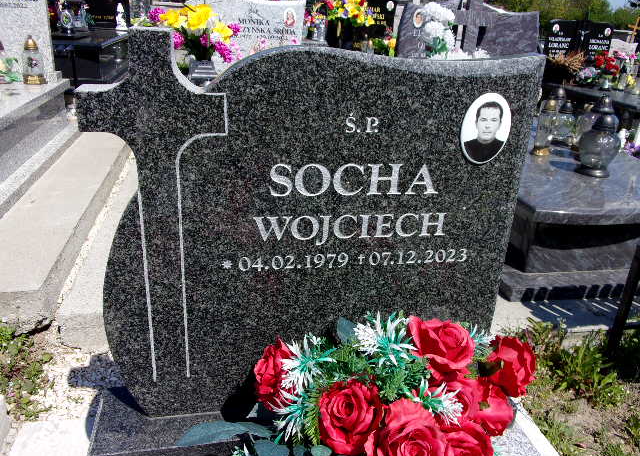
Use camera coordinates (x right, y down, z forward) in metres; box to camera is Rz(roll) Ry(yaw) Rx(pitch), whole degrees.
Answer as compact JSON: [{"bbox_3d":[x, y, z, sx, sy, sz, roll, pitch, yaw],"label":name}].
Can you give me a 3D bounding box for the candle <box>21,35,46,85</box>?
[{"bbox_3d":[-1.819,-1.071,3.292,0.115,0.303,0.115,-2,23,-12],"label":"candle"}]

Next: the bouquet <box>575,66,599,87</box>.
[{"bbox_3d":[3.108,-1.763,6.026,0.260,0.200,0.240,-2,23,-12],"label":"bouquet"}]

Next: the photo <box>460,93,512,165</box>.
[{"bbox_3d":[0.306,-0.180,0.946,0.097,0.130,0.010,-2,23,-12],"label":"photo"}]

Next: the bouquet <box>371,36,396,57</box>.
[{"bbox_3d":[0.630,-1.792,5.140,0.230,0.200,0.200,-2,23,-12],"label":"bouquet"}]

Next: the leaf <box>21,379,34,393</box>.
[{"bbox_3d":[-0.858,0.462,1.518,0.045,0.015,0.052,-2,23,-12],"label":"leaf"}]

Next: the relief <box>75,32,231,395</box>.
[{"bbox_3d":[-0.281,-0.014,0.935,0.230,0.651,0.075,-2,23,-12],"label":"relief"}]

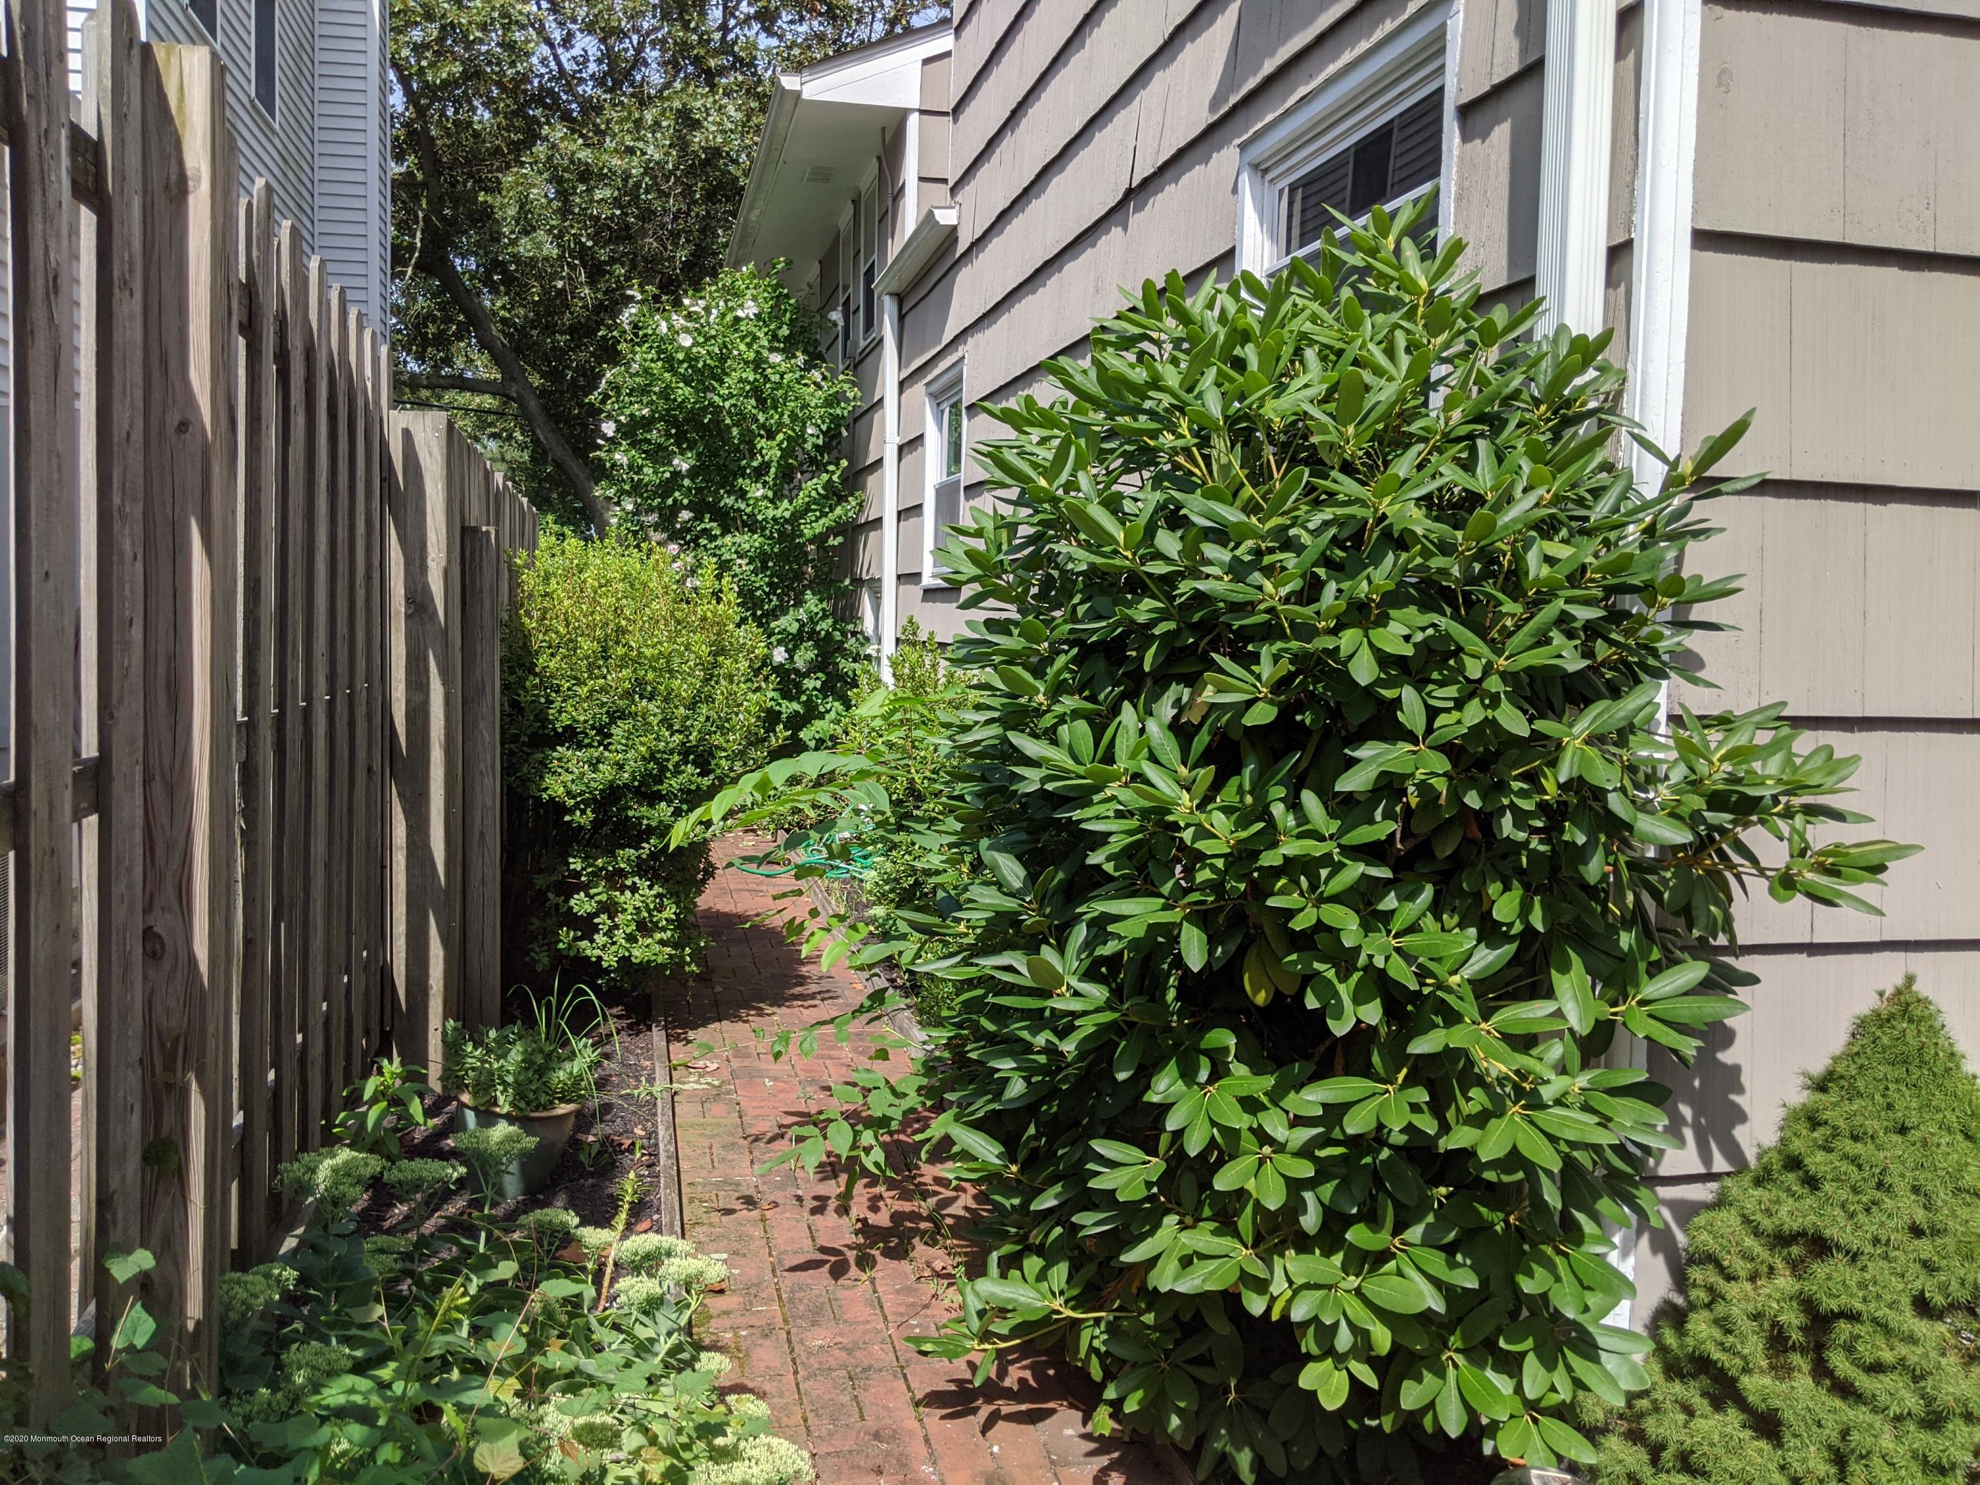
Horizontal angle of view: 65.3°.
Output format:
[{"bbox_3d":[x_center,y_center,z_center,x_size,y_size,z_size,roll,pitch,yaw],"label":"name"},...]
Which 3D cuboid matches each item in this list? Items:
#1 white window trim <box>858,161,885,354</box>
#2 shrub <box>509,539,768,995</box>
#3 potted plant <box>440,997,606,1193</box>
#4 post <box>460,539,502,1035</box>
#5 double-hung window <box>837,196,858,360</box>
[{"bbox_3d":[-0.816,-3.285,10.575,0.090,1.200,0.870,0,5,-13],"label":"white window trim"},{"bbox_3d":[-1.355,0.020,6.021,1.030,1.700,1.150,0,5,-13],"label":"shrub"},{"bbox_3d":[-1.119,0.817,3.713,0.380,0.430,0.360,0,5,-13],"label":"potted plant"},{"bbox_3d":[-1.493,0.177,4.530,0.105,1.609,0.105,0,5,-13],"label":"post"},{"bbox_3d":[-1.064,-3.388,11.693,0.100,1.180,0.830,0,5,-13],"label":"double-hung window"}]

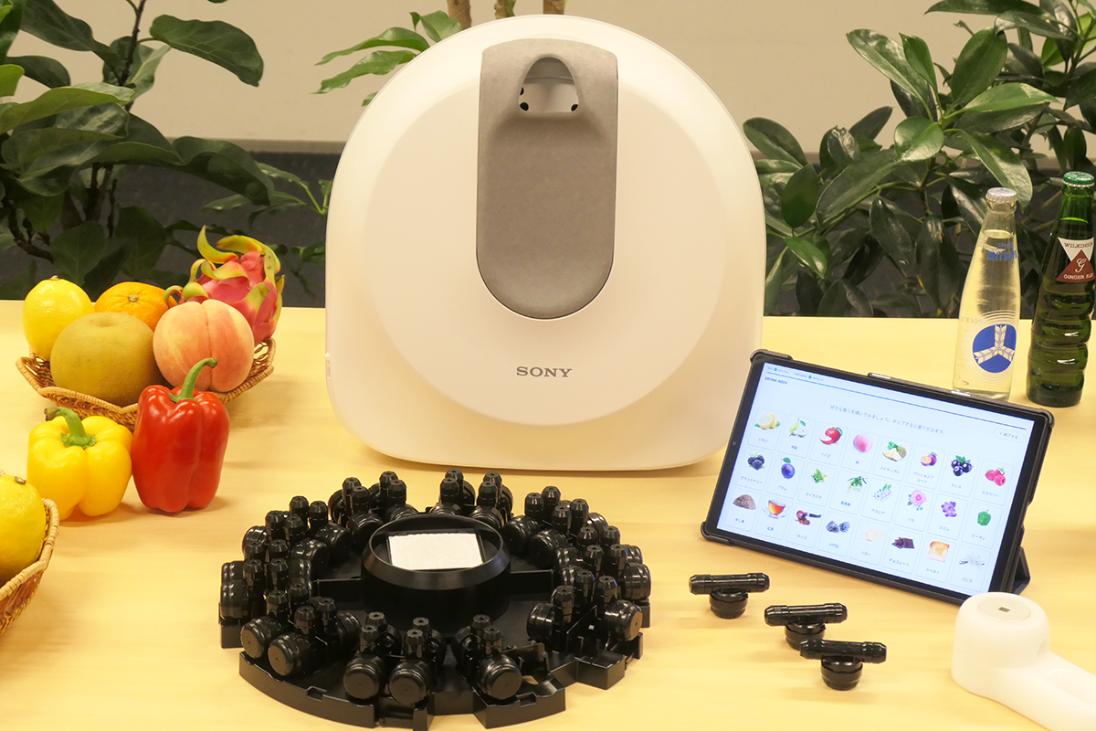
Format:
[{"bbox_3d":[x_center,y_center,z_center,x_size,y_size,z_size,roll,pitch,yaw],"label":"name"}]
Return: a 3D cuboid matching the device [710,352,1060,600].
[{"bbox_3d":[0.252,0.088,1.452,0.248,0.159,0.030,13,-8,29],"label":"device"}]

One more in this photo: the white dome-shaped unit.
[{"bbox_3d":[-0.002,-0.110,1.618,0.373,0.381,0.188,1,20,0],"label":"white dome-shaped unit"}]

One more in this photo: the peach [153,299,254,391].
[{"bbox_3d":[-0.313,-0.019,1.719,0.090,0.087,0.089,1,20,0],"label":"peach"}]

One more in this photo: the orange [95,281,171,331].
[{"bbox_3d":[-0.388,-0.045,1.779,0.078,0.069,0.078,1,20,0],"label":"orange"}]

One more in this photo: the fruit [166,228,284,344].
[{"bbox_3d":[-0.308,-0.076,1.804,0.107,0.119,0.099,1,20,0],"label":"fruit"}]

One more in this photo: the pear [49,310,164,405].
[{"bbox_3d":[-0.395,-0.005,1.693,0.099,0.085,0.099,1,20,0],"label":"pear"}]

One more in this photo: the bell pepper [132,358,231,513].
[{"bbox_3d":[-0.299,0.053,1.539,0.080,0.119,0.079,1,20,0],"label":"bell pepper"}]

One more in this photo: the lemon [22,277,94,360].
[{"bbox_3d":[-0.456,-0.043,1.756,0.066,0.083,0.066,1,20,0],"label":"lemon"}]

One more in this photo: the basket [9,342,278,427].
[{"bbox_3d":[-0.370,0.014,1.730,0.238,0.059,0.236,1,20,0],"label":"basket"}]

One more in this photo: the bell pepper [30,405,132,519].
[{"bbox_3d":[-0.379,0.074,1.528,0.083,0.086,0.081,1,20,0],"label":"bell pepper"}]

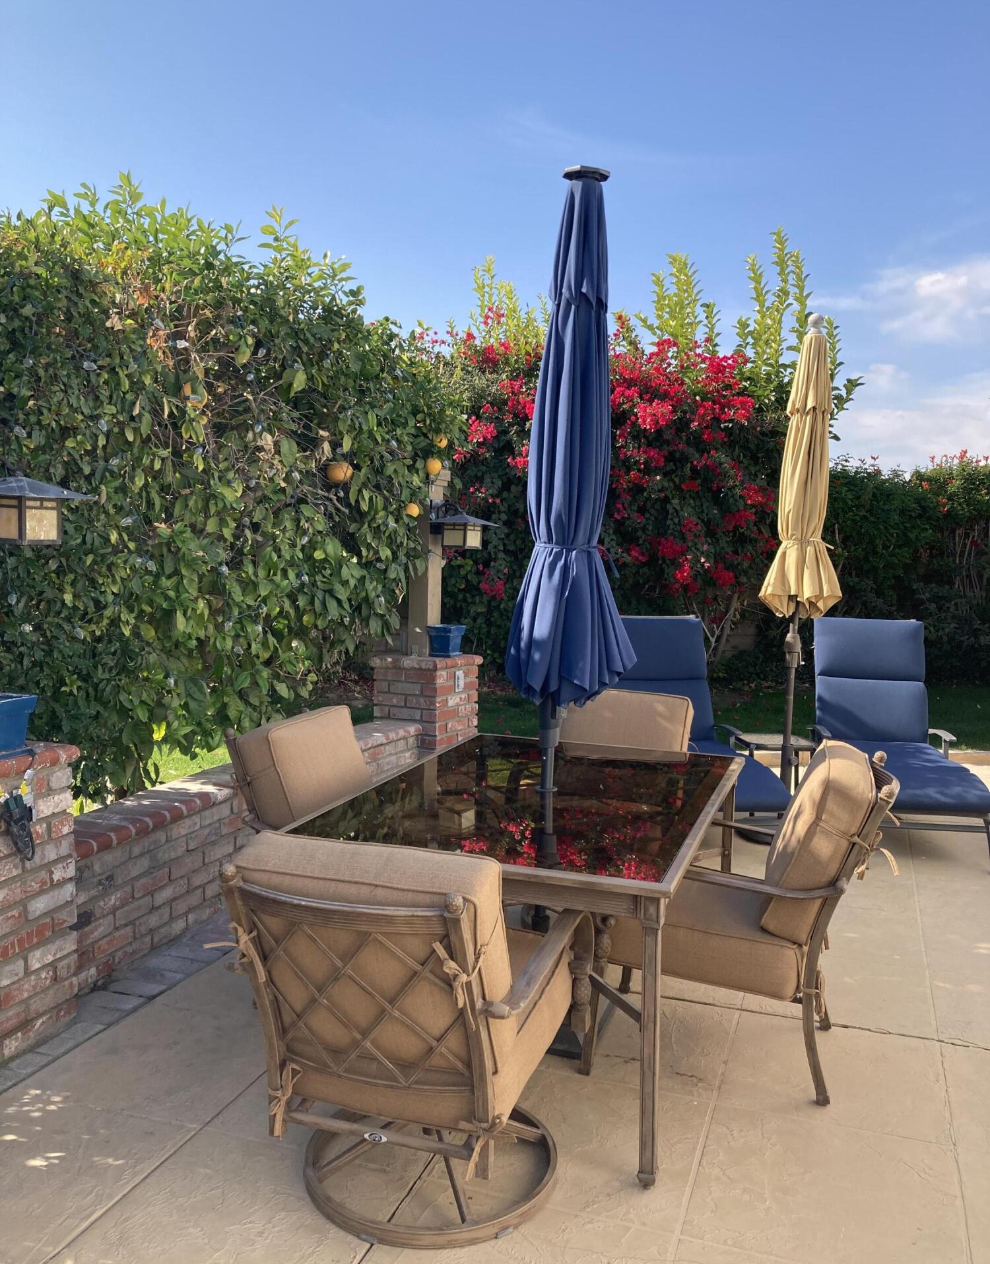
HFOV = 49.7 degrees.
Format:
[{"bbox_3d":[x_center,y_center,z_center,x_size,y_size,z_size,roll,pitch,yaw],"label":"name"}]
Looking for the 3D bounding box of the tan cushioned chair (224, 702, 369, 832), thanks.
[{"bbox_3d":[-0.429,0.732,3.574,0.856,0.896,0.654,3,5,21],"label":"tan cushioned chair"}]

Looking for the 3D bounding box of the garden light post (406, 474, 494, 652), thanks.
[{"bbox_3d":[-0.248,-0.383,6.010,0.473,1.057,0.282,4,5,29],"label":"garden light post"}]

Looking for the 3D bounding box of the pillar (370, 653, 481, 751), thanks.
[{"bbox_3d":[-0.407,0.551,6.139,0.463,0.831,0.463,4,5,29],"label":"pillar"}]

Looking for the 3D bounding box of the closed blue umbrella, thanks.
[{"bbox_3d":[0.225,-0.074,3.234,0.403,2.578,0.393,3,5,0],"label":"closed blue umbrella"}]

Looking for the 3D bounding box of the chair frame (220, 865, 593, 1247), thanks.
[{"bbox_3d":[-0.165,0.848,2.356,0.654,0.876,0.876,3,5,19],"label":"chair frame"}]

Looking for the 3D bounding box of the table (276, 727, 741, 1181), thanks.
[{"bbox_3d":[0.157,0.849,3.311,1.032,0.725,1.596,2,5,19],"label":"table"}]

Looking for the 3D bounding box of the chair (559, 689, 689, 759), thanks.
[{"bbox_3d":[0.483,0.676,4.406,0.654,0.896,0.866,3,5,22],"label":"chair"}]

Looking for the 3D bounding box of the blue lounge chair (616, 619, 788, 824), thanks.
[{"bbox_3d":[0.964,0.511,5.498,0.685,1.057,1.712,0,5,-7],"label":"blue lounge chair"}]

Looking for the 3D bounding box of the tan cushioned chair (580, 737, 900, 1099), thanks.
[{"bbox_3d":[0.727,0.803,3.115,0.846,0.866,0.654,2,5,18],"label":"tan cushioned chair"}]

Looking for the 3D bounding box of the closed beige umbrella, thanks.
[{"bbox_3d":[1.555,-0.271,5.453,0.423,2.642,0.423,2,5,0],"label":"closed beige umbrella"}]

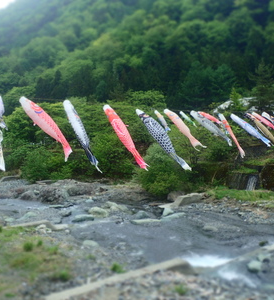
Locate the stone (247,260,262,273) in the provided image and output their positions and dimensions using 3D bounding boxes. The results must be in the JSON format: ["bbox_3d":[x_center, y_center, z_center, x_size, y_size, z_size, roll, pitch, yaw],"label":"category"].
[{"bbox_3d":[5.058,5.014,18.900,0.540,0.430,0.500,0,3,0],"label":"stone"}]

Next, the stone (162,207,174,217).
[{"bbox_3d":[1.973,3.978,28.400,0.750,0.520,0.620,0,3,0],"label":"stone"}]

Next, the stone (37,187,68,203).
[{"bbox_3d":[-6.565,3.499,34.525,2.495,1.271,1.871,0,1,0],"label":"stone"}]

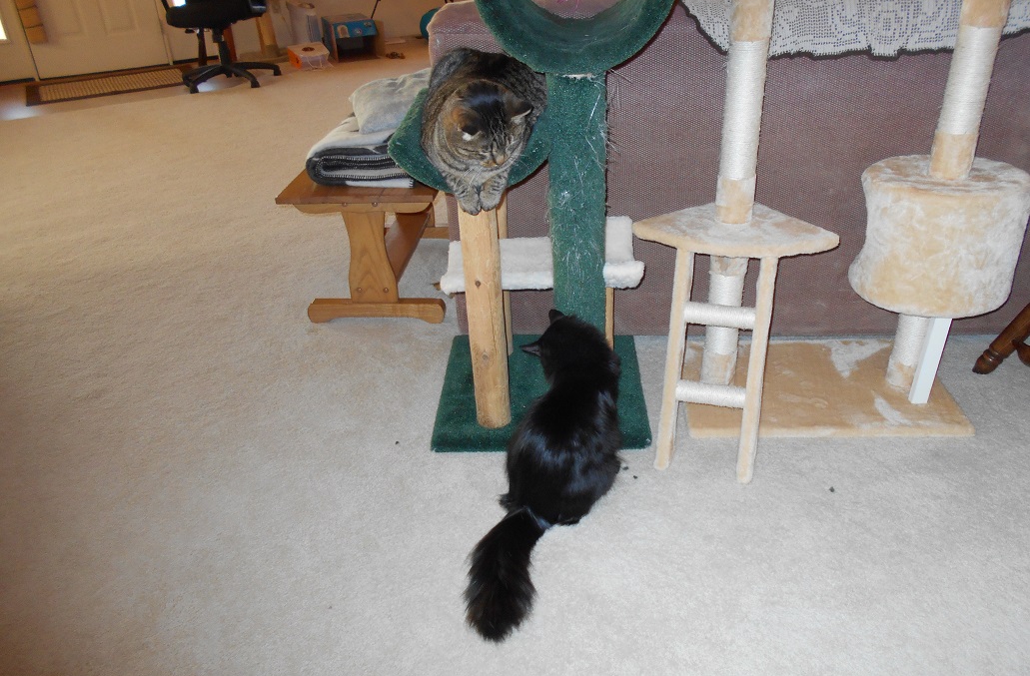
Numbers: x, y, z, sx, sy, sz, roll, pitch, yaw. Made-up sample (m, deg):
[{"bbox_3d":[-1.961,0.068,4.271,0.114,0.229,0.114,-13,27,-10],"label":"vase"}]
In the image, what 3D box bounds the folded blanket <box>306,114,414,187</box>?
[{"bbox_3d":[-0.387,-0.563,2.269,0.315,0.100,0.420,3,30,10],"label":"folded blanket"}]

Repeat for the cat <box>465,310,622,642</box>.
[{"bbox_3d":[0.079,0.206,1.442,0.240,0.310,0.630,5,30,13],"label":"cat"}]

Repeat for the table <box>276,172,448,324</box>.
[{"bbox_3d":[-0.388,-0.366,2.415,0.425,0.385,0.655,0,30,5],"label":"table"}]

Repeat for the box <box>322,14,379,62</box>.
[{"bbox_3d":[-1.323,-2.392,6.161,0.330,0.285,0.420,-13,31,-17],"label":"box"}]

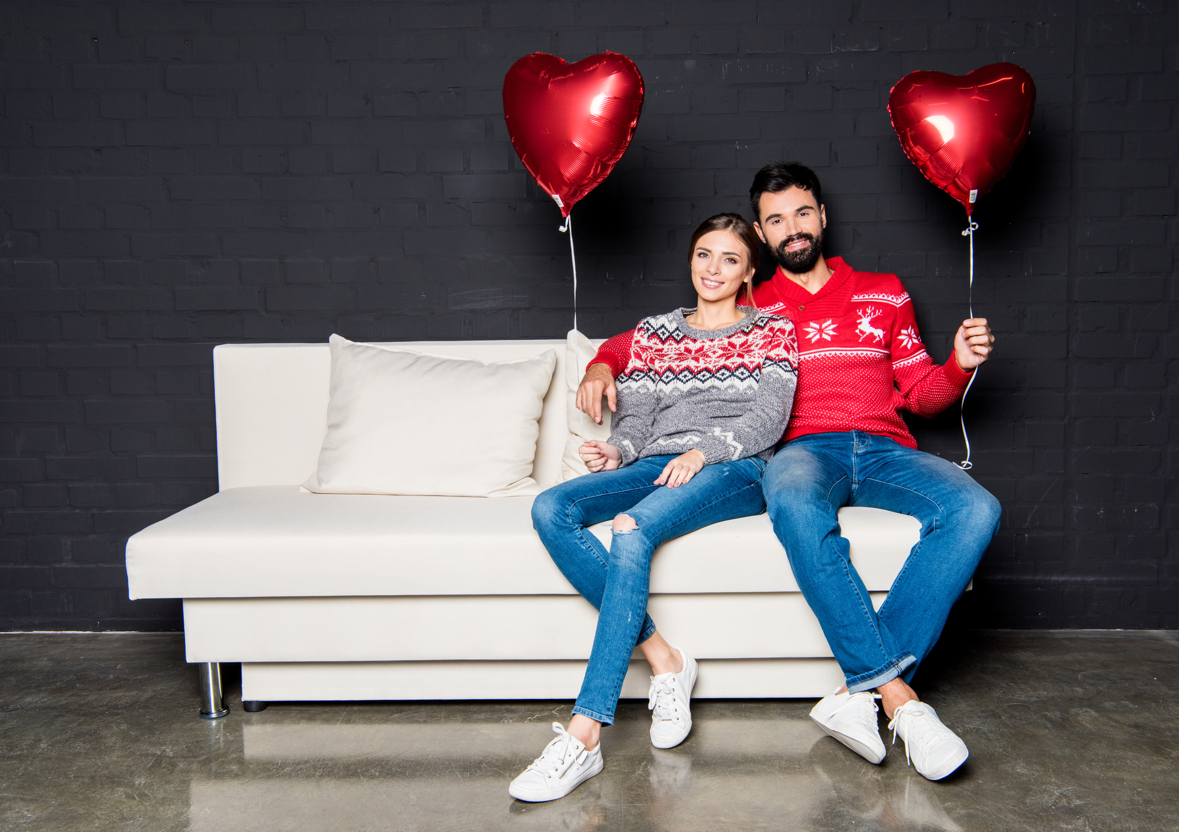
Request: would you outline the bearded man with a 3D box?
[{"bbox_3d":[0.485,0.035,3.154,0.990,1.310,0.920,0,5,3],"label":"bearded man"}]

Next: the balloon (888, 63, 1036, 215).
[{"bbox_3d":[0.911,-0.678,3.388,0.380,0.390,0.200,-4,-3,-2],"label":"balloon"}]

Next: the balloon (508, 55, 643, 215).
[{"bbox_3d":[-0.036,-0.654,3.224,0.370,0.390,0.200,3,6,24],"label":"balloon"}]

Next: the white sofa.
[{"bbox_3d":[-0.088,0.241,3.482,1.873,0.850,0.850,-1,5,0],"label":"white sofa"}]

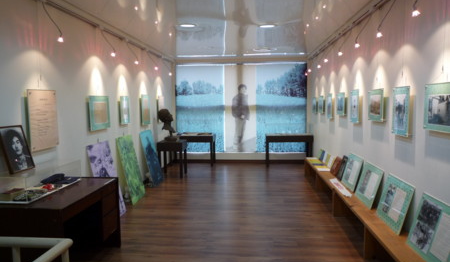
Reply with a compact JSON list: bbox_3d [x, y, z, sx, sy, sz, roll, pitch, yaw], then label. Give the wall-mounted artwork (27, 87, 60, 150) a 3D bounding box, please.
[{"bbox_3d":[-1.750,-0.108,3.123,0.031,0.564,0.417,0,5,5],"label":"wall-mounted artwork"}]

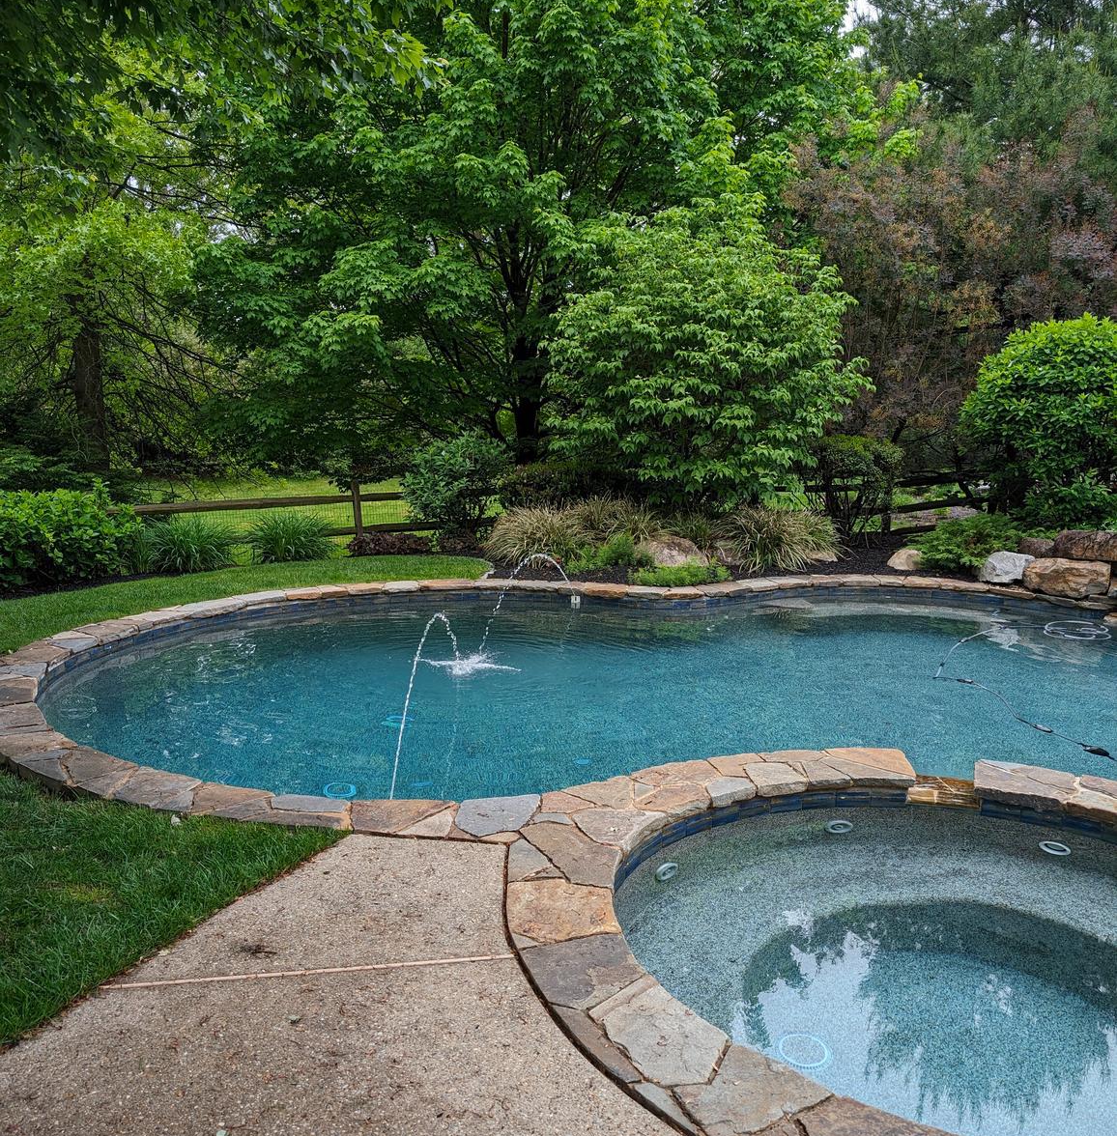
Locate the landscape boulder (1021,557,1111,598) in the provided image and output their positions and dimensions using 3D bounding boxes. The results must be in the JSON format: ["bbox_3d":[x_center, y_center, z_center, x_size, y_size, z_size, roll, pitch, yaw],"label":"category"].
[{"bbox_3d":[5.165,0.058,10.477,0.900,0.400,0.620,3,7,26],"label":"landscape boulder"}]

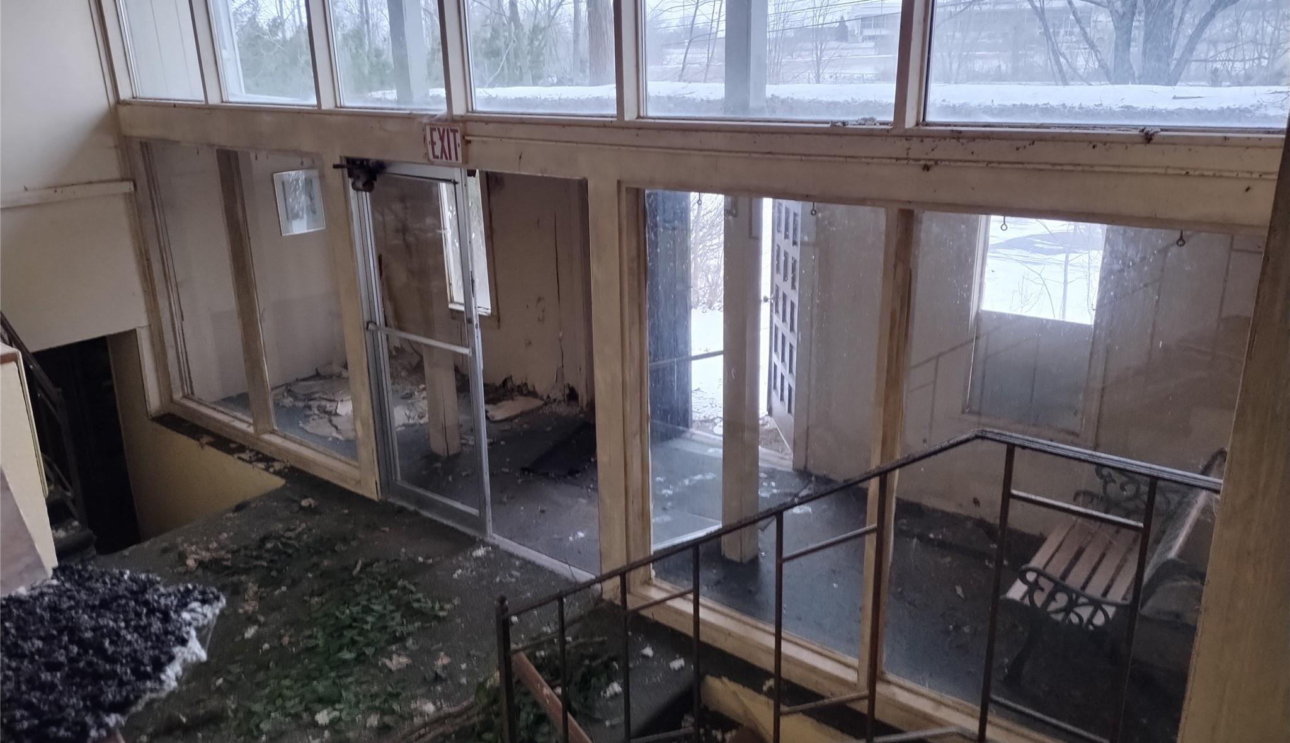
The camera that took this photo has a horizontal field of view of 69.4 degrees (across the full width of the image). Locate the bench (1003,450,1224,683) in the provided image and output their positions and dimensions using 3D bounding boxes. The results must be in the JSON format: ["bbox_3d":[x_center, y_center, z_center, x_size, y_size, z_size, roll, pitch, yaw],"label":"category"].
[{"bbox_3d":[2.211,0.892,4.430,0.642,0.853,1.274,13,22,36],"label":"bench"}]

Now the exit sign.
[{"bbox_3d":[-1.024,-1.180,4.853,0.273,0.201,0.055,13,22,36],"label":"exit sign"}]

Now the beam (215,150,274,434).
[{"bbox_3d":[-2.844,-0.524,6.680,0.070,2.056,0.130,13,22,36],"label":"beam"}]

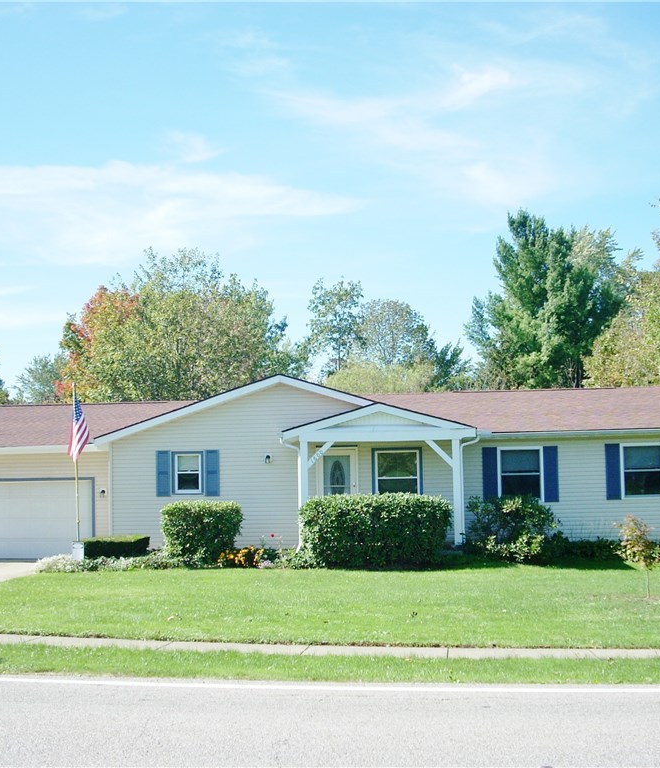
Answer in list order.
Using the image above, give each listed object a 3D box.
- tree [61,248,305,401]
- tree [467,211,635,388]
[{"bbox_3d":[-6.694,0.012,49.263,11.268,12.372,10.000,-2,-5,7],"label":"tree"},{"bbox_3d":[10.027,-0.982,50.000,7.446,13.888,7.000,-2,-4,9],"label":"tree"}]

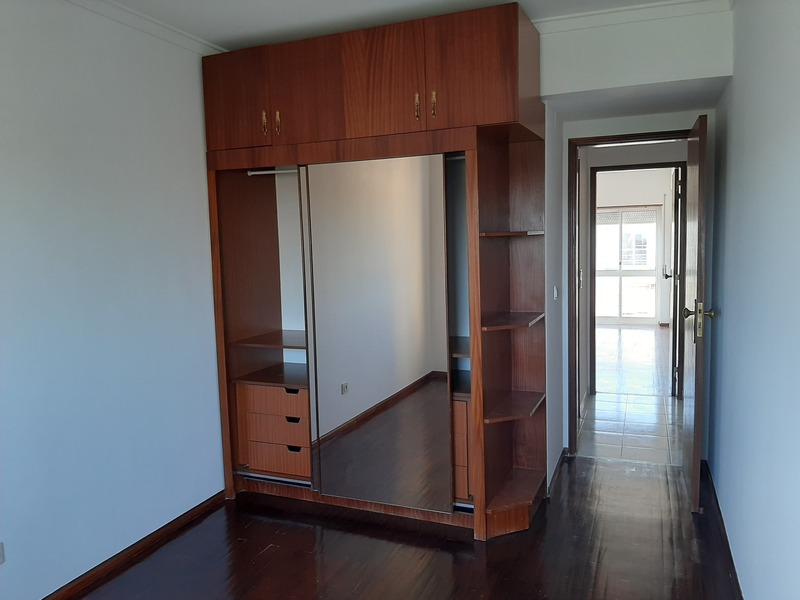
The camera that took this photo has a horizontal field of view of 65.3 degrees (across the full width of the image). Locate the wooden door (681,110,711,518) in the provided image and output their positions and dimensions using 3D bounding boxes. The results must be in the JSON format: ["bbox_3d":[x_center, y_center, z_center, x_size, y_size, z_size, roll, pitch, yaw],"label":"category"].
[{"bbox_3d":[1.623,0.066,3.449,0.040,2.000,0.700,1,6,21],"label":"wooden door"}]

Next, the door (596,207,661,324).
[{"bbox_3d":[3.513,-0.534,9.899,1.150,1.880,0.090,1,6,21],"label":"door"}]

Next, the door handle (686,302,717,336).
[{"bbox_3d":[1.521,0.105,3.164,0.150,0.190,0.080,1,6,21],"label":"door handle"}]

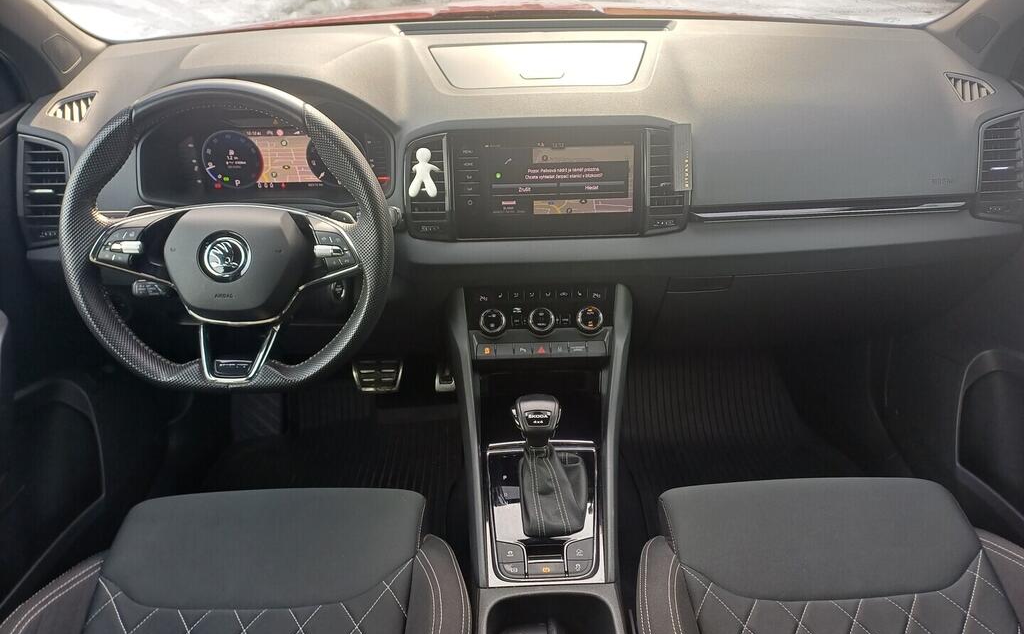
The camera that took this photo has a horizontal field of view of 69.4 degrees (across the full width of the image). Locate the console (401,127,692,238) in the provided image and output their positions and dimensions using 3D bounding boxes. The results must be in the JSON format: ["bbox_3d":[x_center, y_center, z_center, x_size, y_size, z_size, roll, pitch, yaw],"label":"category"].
[{"bbox_3d":[0.053,-0.193,1.045,0.386,0.145,0.075,-1,21,1],"label":"console"}]

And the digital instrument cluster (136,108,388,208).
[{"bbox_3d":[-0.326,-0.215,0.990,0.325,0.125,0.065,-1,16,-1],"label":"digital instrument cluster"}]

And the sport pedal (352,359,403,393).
[{"bbox_3d":[-0.249,0.110,1.370,0.091,0.062,0.030,-1,9,1],"label":"sport pedal"}]

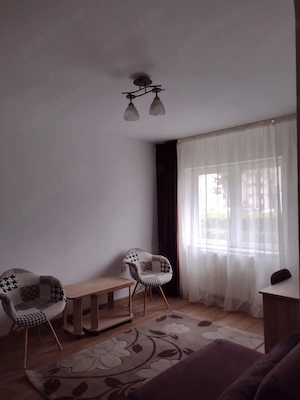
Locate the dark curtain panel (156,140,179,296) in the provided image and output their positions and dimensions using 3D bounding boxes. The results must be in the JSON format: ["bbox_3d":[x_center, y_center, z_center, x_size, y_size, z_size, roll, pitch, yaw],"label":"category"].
[{"bbox_3d":[0.290,0.316,5.281,0.400,2.530,0.140,-2,-2,42],"label":"dark curtain panel"}]

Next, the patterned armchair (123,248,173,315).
[{"bbox_3d":[-0.055,1.155,4.560,0.630,0.830,0.610,1,-2,-38],"label":"patterned armchair"}]

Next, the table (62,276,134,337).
[{"bbox_3d":[-0.710,1.305,3.798,0.540,0.505,0.990,-2,-2,42],"label":"table"}]

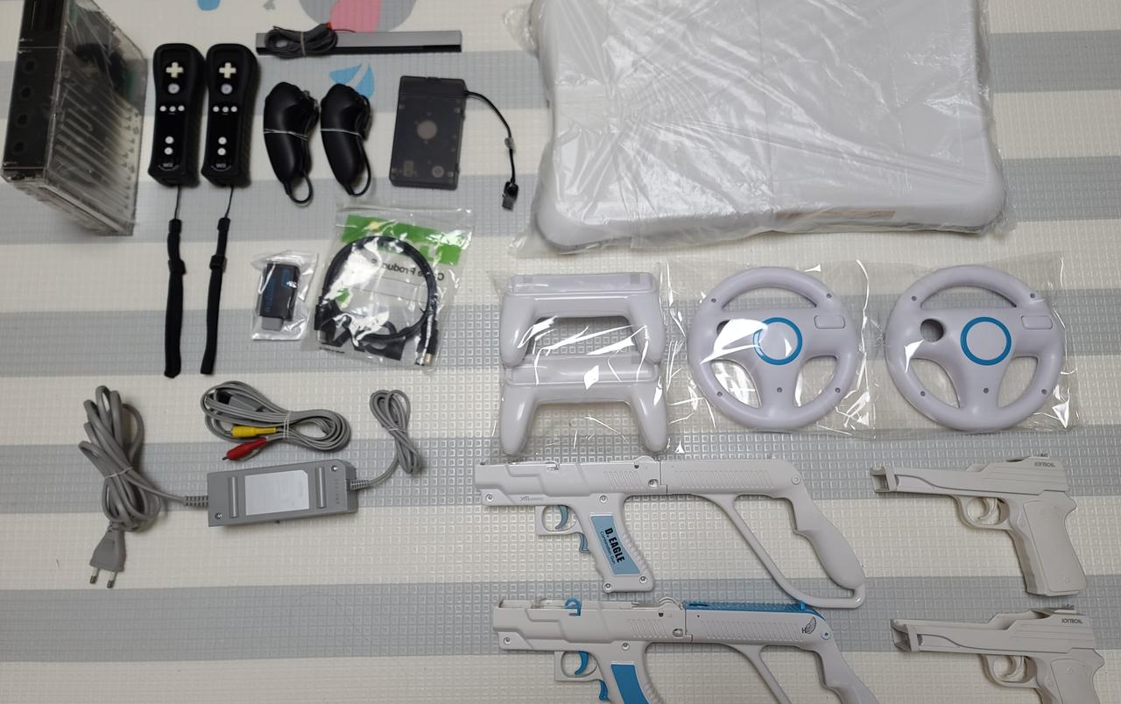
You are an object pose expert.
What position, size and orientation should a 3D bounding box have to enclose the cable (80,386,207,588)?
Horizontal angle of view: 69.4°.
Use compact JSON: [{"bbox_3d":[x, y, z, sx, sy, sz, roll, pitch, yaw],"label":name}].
[{"bbox_3d":[-0.439,0.139,0.853,0.133,0.040,0.211,-1,80,1],"label":"cable"}]

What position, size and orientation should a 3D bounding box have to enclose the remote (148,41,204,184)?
[{"bbox_3d":[-0.440,-0.270,0.929,0.048,0.040,0.165,0,81,1],"label":"remote"}]

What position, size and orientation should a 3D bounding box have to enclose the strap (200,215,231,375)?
[{"bbox_3d":[-0.388,-0.064,0.911,0.018,0.012,0.180,2,81,1],"label":"strap"}]

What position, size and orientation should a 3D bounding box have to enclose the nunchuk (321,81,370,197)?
[{"bbox_3d":[-0.245,-0.245,0.923,0.053,0.040,0.130,-6,81,0],"label":"nunchuk"}]

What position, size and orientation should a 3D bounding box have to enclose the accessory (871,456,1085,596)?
[{"bbox_3d":[0.421,0.172,0.824,0.200,0.042,0.141,3,80,2],"label":"accessory"}]

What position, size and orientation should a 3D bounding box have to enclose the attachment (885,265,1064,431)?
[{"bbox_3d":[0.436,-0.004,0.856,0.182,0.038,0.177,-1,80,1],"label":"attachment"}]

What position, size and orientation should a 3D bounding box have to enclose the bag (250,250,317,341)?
[{"bbox_3d":[-0.315,-0.064,0.907,0.073,0.018,0.103,2,81,1],"label":"bag"}]

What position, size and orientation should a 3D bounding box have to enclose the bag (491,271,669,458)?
[{"bbox_3d":[0.021,0.011,0.876,0.192,0.045,0.203,-1,81,1],"label":"bag"}]

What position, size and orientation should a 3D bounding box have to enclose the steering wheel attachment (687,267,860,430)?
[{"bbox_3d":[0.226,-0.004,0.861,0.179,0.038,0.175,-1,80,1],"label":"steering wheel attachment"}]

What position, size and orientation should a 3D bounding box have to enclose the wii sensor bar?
[{"bbox_3d":[-0.234,-0.361,0.946,0.242,0.013,0.022,-1,80,1],"label":"wii sensor bar"}]

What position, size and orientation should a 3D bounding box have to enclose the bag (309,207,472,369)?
[{"bbox_3d":[-0.194,-0.078,0.905,0.144,0.022,0.175,11,81,3],"label":"bag"}]

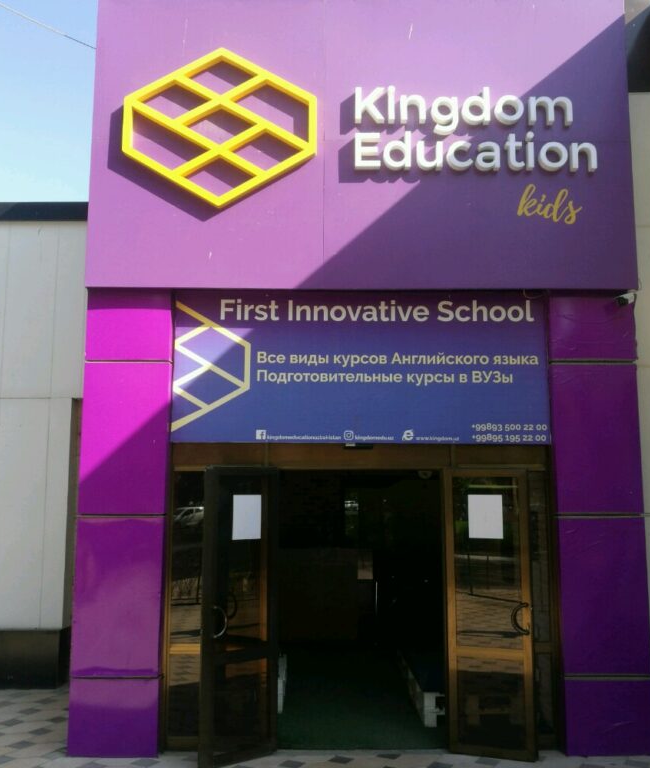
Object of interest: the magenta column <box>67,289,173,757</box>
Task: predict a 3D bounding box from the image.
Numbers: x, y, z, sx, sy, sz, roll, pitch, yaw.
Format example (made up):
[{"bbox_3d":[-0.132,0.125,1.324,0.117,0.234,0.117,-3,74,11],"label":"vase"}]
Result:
[{"bbox_3d":[-1.490,0.982,6.062,0.643,3.366,0.420,0,-8,0],"label":"magenta column"}]

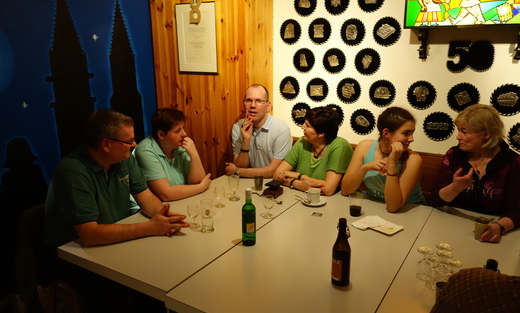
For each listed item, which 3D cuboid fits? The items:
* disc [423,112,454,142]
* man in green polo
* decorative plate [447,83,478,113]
[{"bbox_3d":[1.186,-0.201,2.687,0.187,0.187,0.020,9,18,31],"label":"disc"},{"bbox_3d":[-0.803,0.419,2.258,0.580,1.310,0.780,-14,20,-41],"label":"man in green polo"},{"bbox_3d":[1.271,-0.362,2.527,0.186,0.186,0.020,9,18,31],"label":"decorative plate"}]

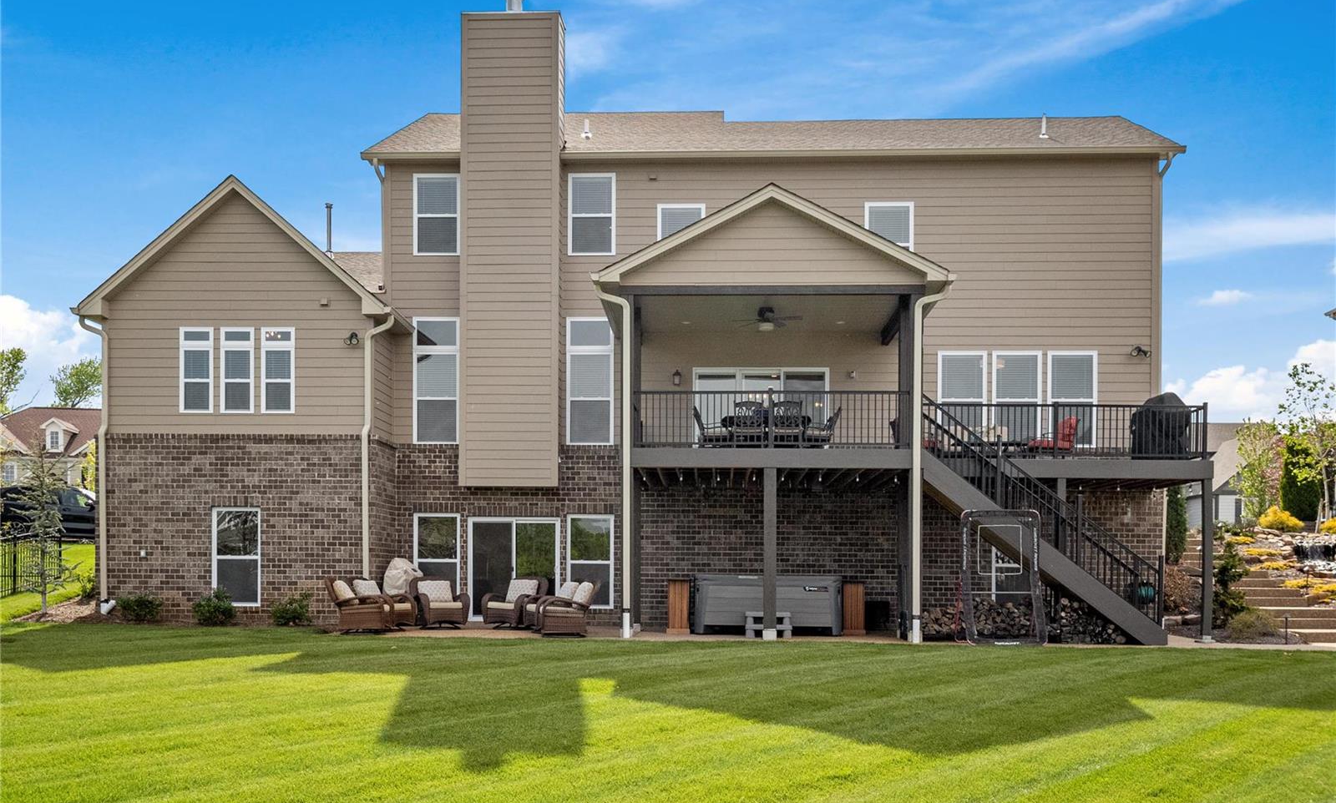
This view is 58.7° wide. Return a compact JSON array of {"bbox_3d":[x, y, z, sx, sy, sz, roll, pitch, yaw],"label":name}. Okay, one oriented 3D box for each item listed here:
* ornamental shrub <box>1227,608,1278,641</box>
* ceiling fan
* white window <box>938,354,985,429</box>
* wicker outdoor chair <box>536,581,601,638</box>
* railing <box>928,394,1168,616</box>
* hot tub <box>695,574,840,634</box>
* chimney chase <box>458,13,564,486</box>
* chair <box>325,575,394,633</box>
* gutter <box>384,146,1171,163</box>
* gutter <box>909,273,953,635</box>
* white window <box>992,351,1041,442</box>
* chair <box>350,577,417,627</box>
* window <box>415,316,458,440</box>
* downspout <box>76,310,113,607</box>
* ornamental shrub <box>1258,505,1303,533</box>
[{"bbox_3d":[10.152,3.874,20.600,0.860,0.530,0.750,0,0,3],"label":"ornamental shrub"},{"bbox_3d":[1.765,-1.428,20.700,1.280,0.430,1.280,0,0,3],"label":"ceiling fan"},{"bbox_3d":[5.544,-0.049,22.360,0.916,1.773,0.118,0,0,3],"label":"white window"},{"bbox_3d":[-1.676,3.456,19.749,0.936,0.955,0.827,0,0,-16],"label":"wicker outdoor chair"},{"bbox_3d":[6.040,1.915,19.740,4.070,4.030,1.250,0,0,3],"label":"railing"},{"bbox_3d":[1.791,3.565,20.685,2.384,0.985,2.265,0,0,3],"label":"hot tub"},{"bbox_3d":[-3.001,-2.917,23.000,1.860,9.053,0.780,0,-2,3],"label":"chimney chase"},{"bbox_3d":[-5.247,3.462,20.192,0.965,0.965,0.827,0,0,-2],"label":"chair"},{"bbox_3d":[1.841,-4.690,22.440,15.530,0.150,0.140,0,0,3],"label":"gutter"},{"bbox_3d":[4.241,1.007,19.100,0.660,5.800,0.170,0,0,3],"label":"gutter"},{"bbox_3d":[6.659,-0.048,22.600,0.940,1.820,0.100,0,0,3],"label":"white window"},{"bbox_3d":[-5.142,3.641,21.500,0.900,0.880,0.820,0,0,44],"label":"chair"},{"bbox_3d":[-4.532,-0.415,23.272,0.915,2.480,0.100,0,0,3],"label":"window"},{"bbox_3d":[-10.475,1.165,21.719,0.680,5.467,0.246,0,0,3],"label":"downspout"},{"bbox_3d":[14.985,2.874,29.058,1.133,0.739,1.084,0,0,3],"label":"ornamental shrub"}]

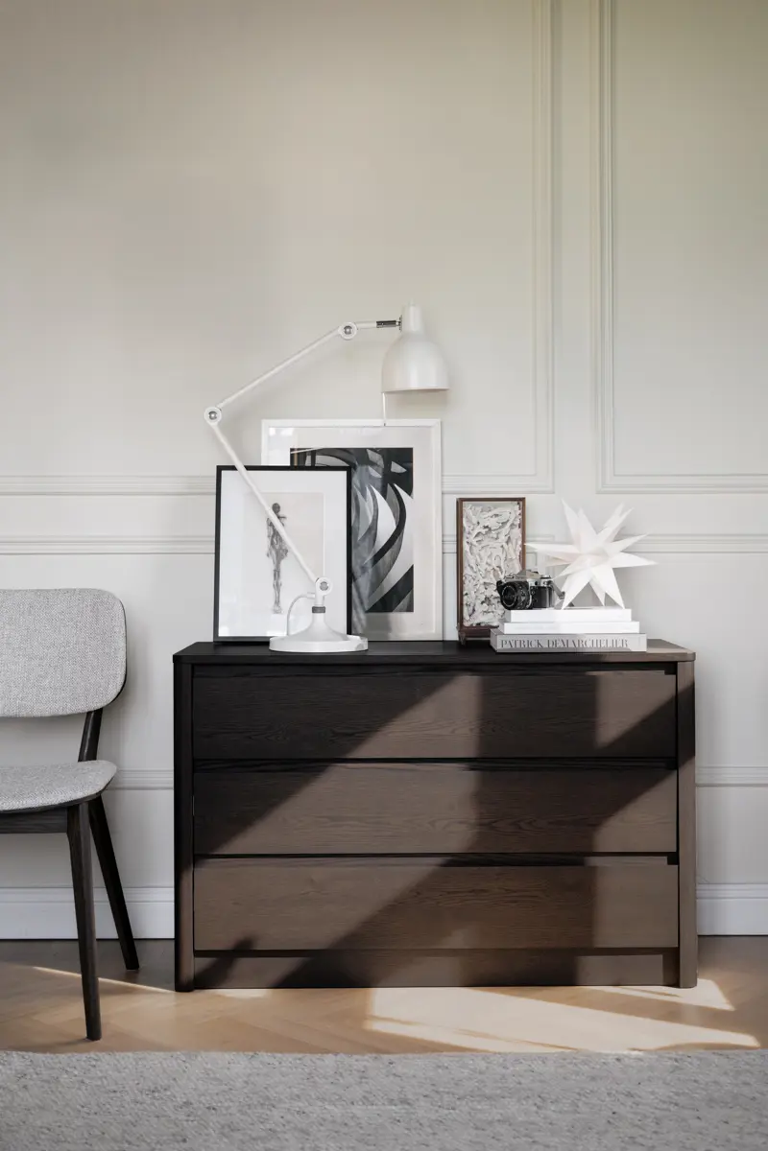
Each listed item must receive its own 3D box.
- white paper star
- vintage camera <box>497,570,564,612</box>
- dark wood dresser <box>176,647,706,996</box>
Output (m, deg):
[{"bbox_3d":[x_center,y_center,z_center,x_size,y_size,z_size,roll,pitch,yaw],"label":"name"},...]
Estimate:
[{"bbox_3d":[0.467,-0.048,3.390,0.295,0.250,0.260,0,1,0],"label":"white paper star"},{"bbox_3d":[0.308,0.032,3.330,0.088,0.087,0.138,-1,2,-40],"label":"vintage camera"},{"bbox_3d":[0.109,0.515,3.366,1.100,0.711,0.400,0,1,0],"label":"dark wood dresser"}]

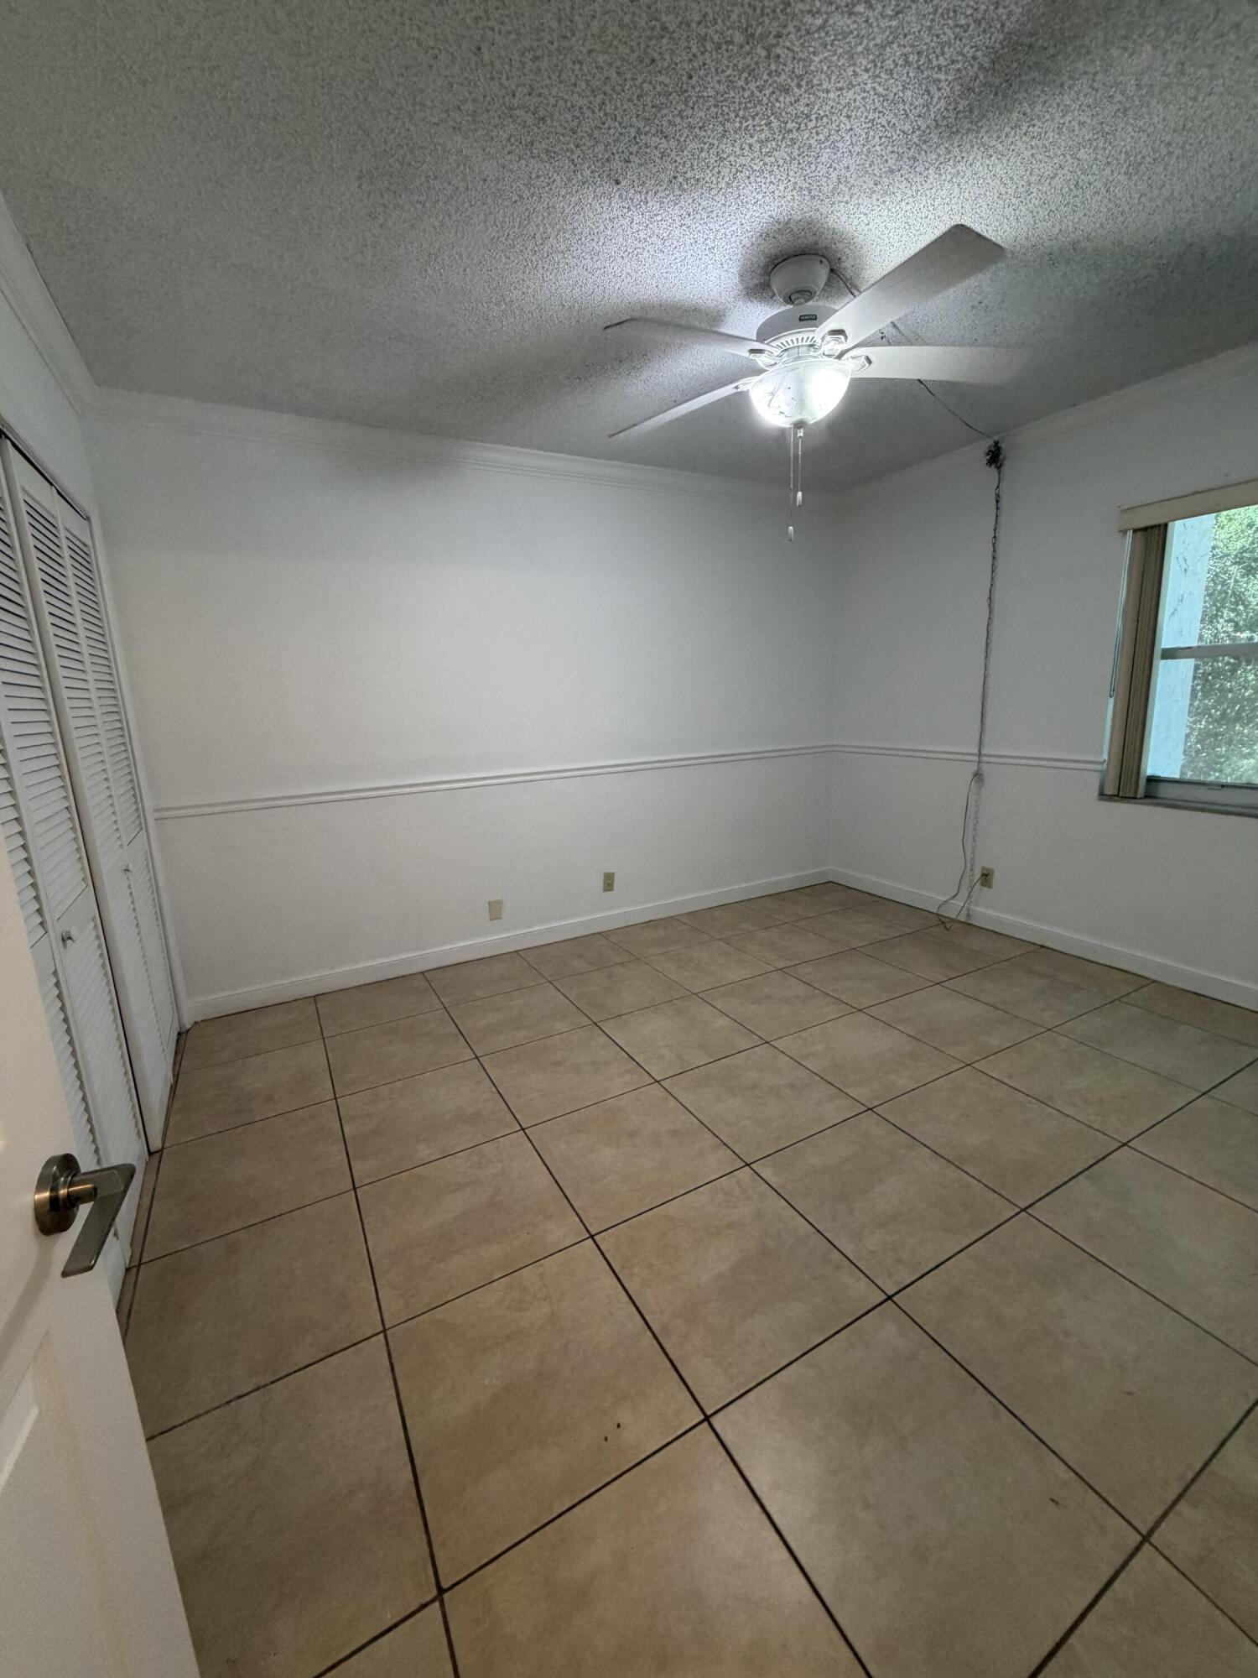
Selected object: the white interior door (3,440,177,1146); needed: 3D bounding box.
[{"bbox_3d":[-1.726,-0.100,2.285,0.045,2.010,0.915,-9,14,-28],"label":"white interior door"}]

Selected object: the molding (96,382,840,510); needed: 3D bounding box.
[{"bbox_3d":[-0.346,-1.806,3.291,3.734,0.093,0.075,-9,14,-28],"label":"molding"}]

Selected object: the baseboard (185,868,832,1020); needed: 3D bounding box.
[{"bbox_3d":[-0.252,0.507,3.830,3.749,0.091,0.016,-9,14,-28],"label":"baseboard"}]

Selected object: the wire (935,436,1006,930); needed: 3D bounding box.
[{"bbox_3d":[1.788,-0.717,3.543,0.120,2.450,0.245,-9,14,-28],"label":"wire"}]

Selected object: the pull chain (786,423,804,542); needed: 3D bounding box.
[{"bbox_3d":[0.491,-1.051,2.003,0.040,0.325,0.030,1,13,13],"label":"pull chain"}]

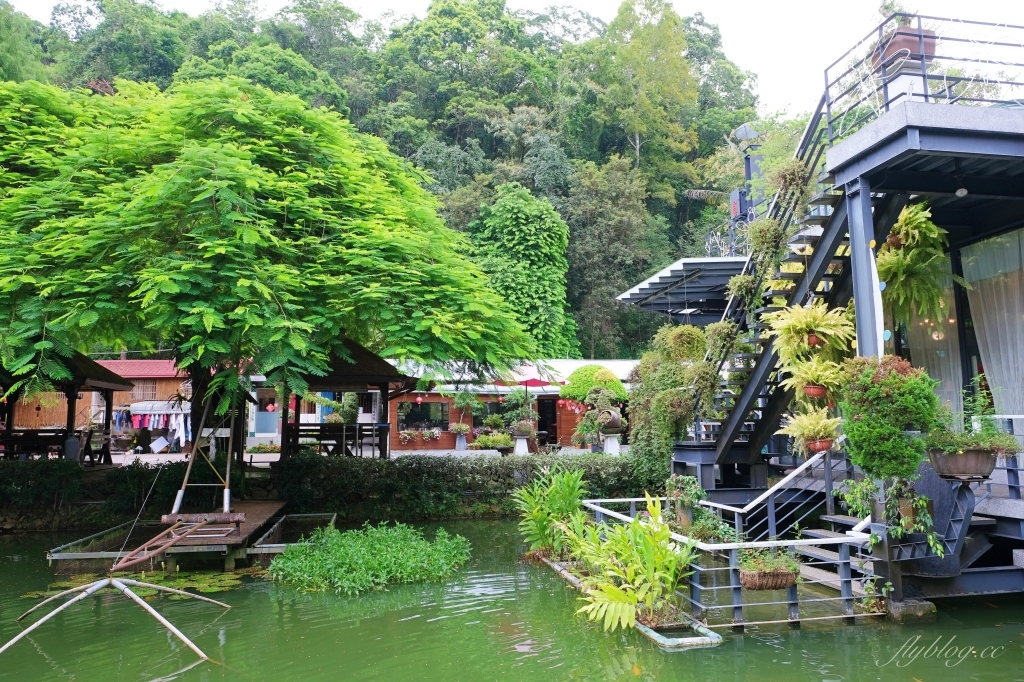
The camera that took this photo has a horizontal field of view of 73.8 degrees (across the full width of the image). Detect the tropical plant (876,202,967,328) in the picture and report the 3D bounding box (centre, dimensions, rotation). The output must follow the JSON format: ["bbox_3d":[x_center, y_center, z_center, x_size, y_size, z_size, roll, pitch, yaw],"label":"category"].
[{"bbox_3d":[5.775,-1.076,9.600,1.250,1.700,1.150,0,-7,0],"label":"tropical plant"}]

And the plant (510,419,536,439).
[{"bbox_3d":[0.320,2.436,19.000,0.720,0.580,0.680,0,-8,0],"label":"plant"}]

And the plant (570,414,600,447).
[{"bbox_3d":[2.854,3.476,26.500,1.150,1.400,1.050,0,-8,0],"label":"plant"}]

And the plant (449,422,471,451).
[{"bbox_3d":[-2.077,3.779,27.000,0.870,1.120,0.820,0,-8,0],"label":"plant"}]

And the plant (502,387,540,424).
[{"bbox_3d":[0.255,1.953,20.500,1.080,1.150,1.000,0,-7,0],"label":"plant"}]

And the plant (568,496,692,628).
[{"bbox_3d":[1.501,2.759,8.500,1.500,1.650,1.450,0,-7,0],"label":"plant"}]

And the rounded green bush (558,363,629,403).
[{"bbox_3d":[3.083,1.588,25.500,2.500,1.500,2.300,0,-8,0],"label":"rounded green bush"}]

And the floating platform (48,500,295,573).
[{"bbox_3d":[-6.208,3.812,13.790,2.600,0.480,7.800,1,-8,-13],"label":"floating platform"}]

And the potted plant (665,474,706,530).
[{"bbox_3d":[2.975,2.769,11.700,0.720,0.970,0.700,0,-8,0],"label":"potted plant"}]

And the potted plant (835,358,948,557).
[{"bbox_3d":[4.687,1.418,8.450,1.300,2.400,1.150,0,-7,0],"label":"potted plant"}]

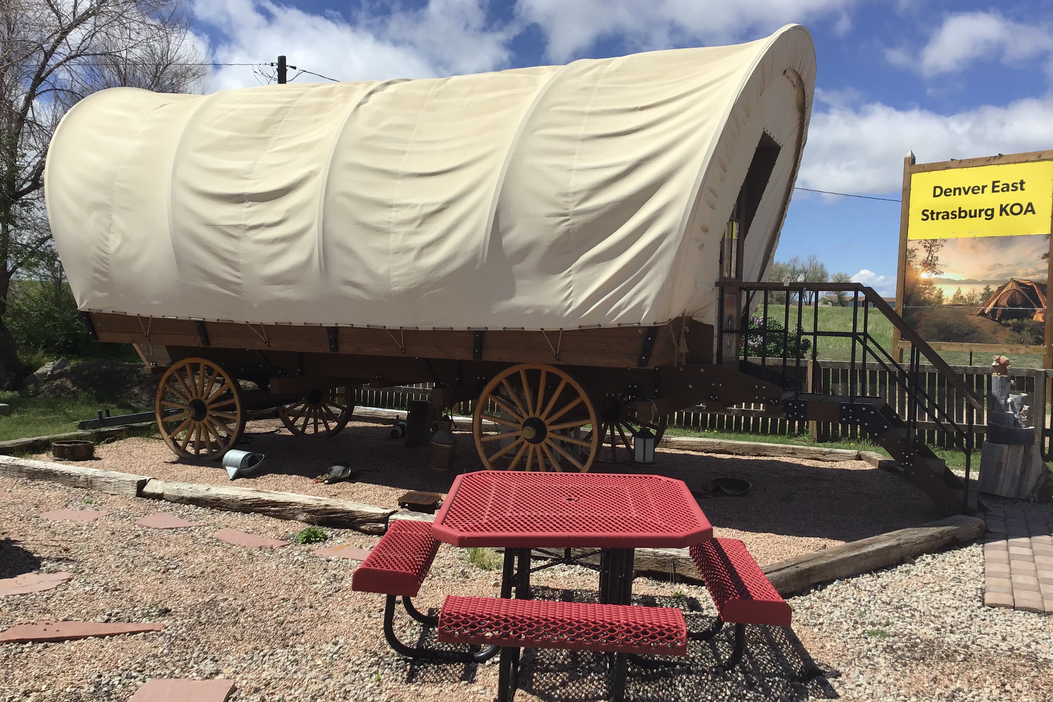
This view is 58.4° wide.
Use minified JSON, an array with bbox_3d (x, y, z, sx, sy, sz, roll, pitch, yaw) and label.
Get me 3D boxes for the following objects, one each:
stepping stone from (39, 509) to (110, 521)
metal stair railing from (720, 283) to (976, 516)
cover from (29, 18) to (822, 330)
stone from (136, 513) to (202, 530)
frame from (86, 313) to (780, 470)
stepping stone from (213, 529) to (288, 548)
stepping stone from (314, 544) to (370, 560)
[{"bbox_3d":[-3.319,1.219,6.872,0.500,0.040,0.350,2,3,12],"label":"stepping stone"},{"bbox_3d":[2.696,0.288,7.856,1.995,1.711,0.972,2,2,25],"label":"metal stair railing"},{"bbox_3d":[-1.093,-1.621,9.592,7.696,2.694,3.321,2,2,25],"label":"cover"},{"bbox_3d":[-2.588,1.240,6.717,0.590,0.040,0.340,4,4,43],"label":"stone"},{"bbox_3d":[-0.878,0.384,9.540,6.967,1.560,2.835,2,2,25],"label":"frame"},{"bbox_3d":[-1.883,1.273,6.278,0.650,0.040,0.250,3,3,35],"label":"stepping stone"},{"bbox_3d":[-1.095,1.302,5.955,0.540,0.040,0.300,3,3,33],"label":"stepping stone"}]

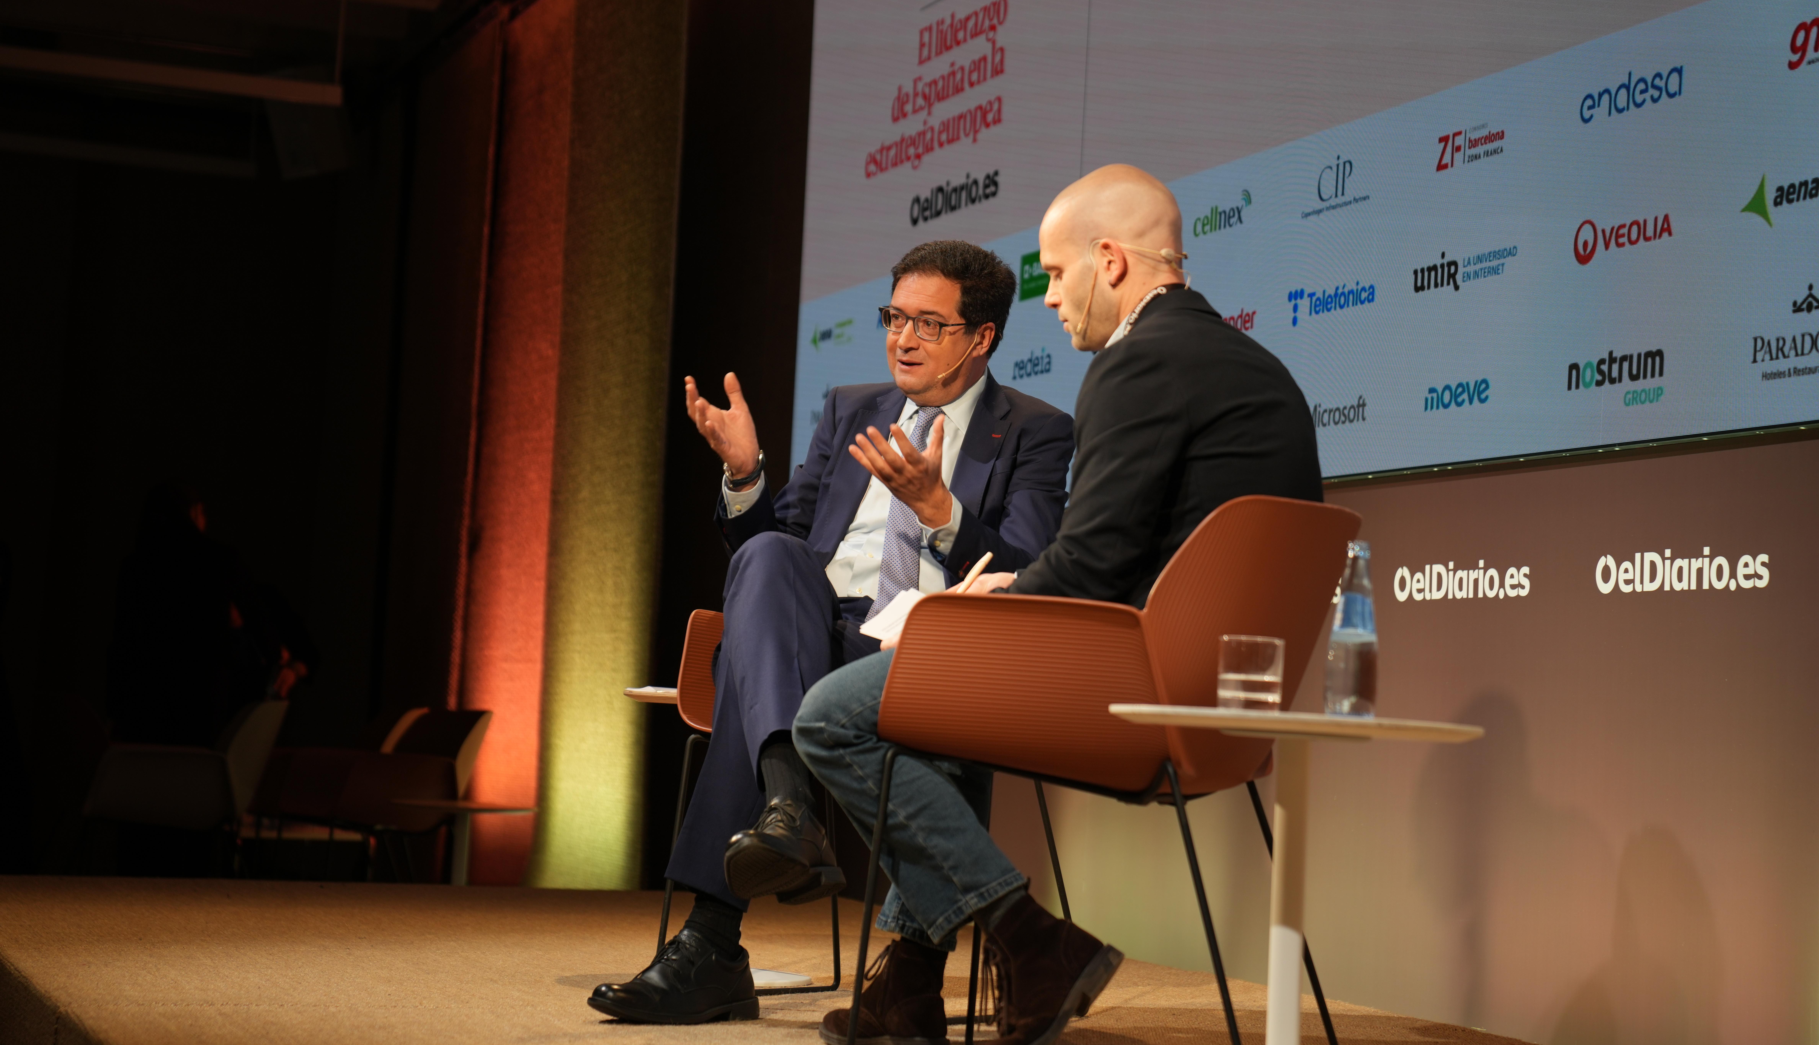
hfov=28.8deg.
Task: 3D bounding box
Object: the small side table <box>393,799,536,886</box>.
[{"bbox_3d":[-1.365,1.121,10.850,0.455,0.500,0.455,3,-3,0],"label":"small side table"}]

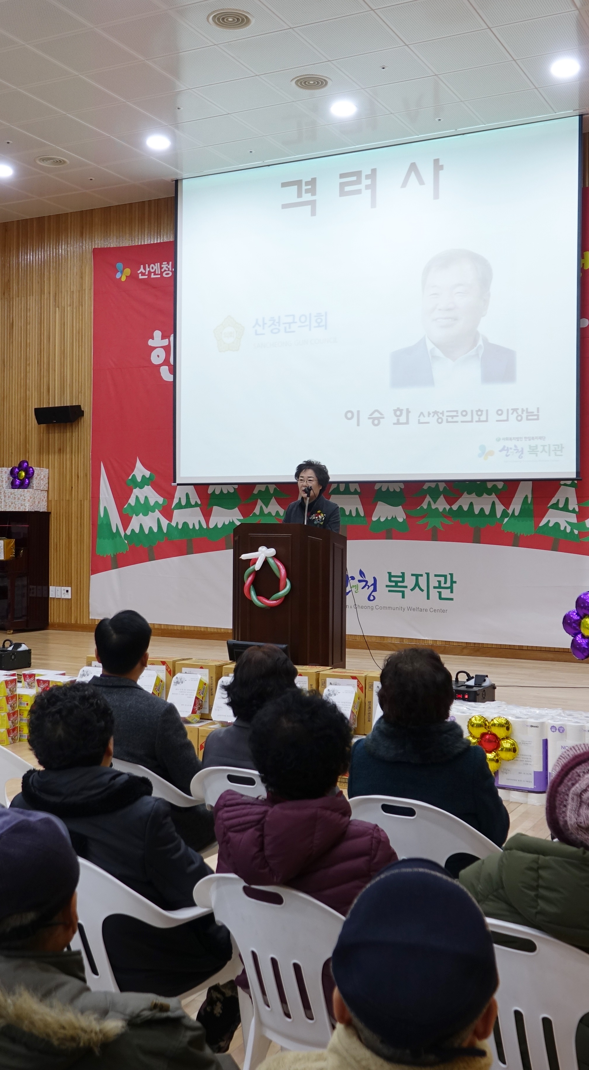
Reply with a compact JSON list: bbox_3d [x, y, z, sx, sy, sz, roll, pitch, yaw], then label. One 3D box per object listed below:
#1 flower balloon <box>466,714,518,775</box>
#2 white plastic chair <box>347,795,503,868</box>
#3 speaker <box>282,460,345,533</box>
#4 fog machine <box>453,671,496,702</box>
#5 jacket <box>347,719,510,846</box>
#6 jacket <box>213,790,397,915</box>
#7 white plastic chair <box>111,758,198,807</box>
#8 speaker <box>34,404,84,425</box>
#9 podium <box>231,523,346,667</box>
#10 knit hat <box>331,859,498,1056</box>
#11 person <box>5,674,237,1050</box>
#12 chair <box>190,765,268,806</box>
[{"bbox_3d":[1.121,1.204,6.149,0.320,0.330,0.110,1,1,28],"label":"flower balloon"},{"bbox_3d":[0.447,1.175,3.411,0.560,0.810,0.570,1,1,29],"label":"white plastic chair"},{"bbox_3d":[0.138,0.255,8.100,0.460,1.640,0.340,1,1,28],"label":"speaker"},{"bbox_3d":[1.076,1.011,6.905,0.335,0.205,0.335,1,0,27],"label":"fog machine"},{"bbox_3d":[0.434,0.910,3.382,0.490,0.610,0.390,1,1,28],"label":"jacket"},{"bbox_3d":[0.032,0.904,2.562,0.520,0.600,0.450,1,1,27],"label":"jacket"},{"bbox_3d":[-0.553,1.161,4.075,0.560,0.810,0.570,1,1,27],"label":"white plastic chair"},{"bbox_3d":[-2.586,-1.301,11.706,0.485,0.170,0.180,1,19,28],"label":"speaker"},{"bbox_3d":[-0.071,0.509,8.000,0.800,1.180,0.480,1,1,28],"label":"podium"},{"bbox_3d":[0.161,0.552,1.410,0.205,0.145,0.260,0,9,5],"label":"knit hat"},{"bbox_3d":[-0.443,0.970,2.985,0.570,1.180,0.800,1,1,27],"label":"person"},{"bbox_3d":[-0.057,1.167,3.819,0.560,0.810,0.570,1,1,25],"label":"chair"}]

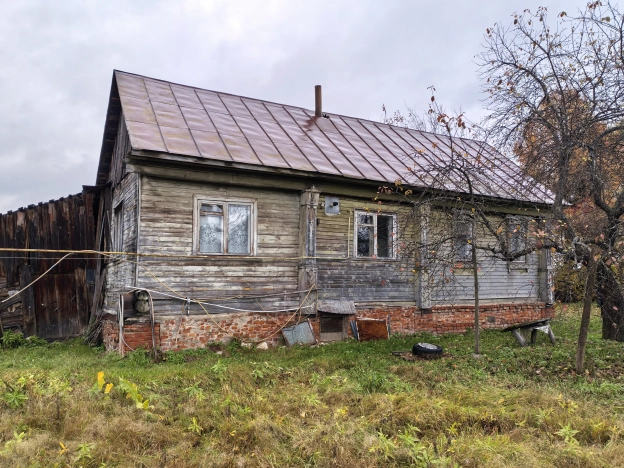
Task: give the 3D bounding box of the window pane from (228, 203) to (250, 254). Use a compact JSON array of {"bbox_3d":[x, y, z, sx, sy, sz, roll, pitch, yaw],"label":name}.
[{"bbox_3d":[-1.630,-0.118,10.872,0.539,1.132,0.070,3,-7,-31],"label":"window pane"}]

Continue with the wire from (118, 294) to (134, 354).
[{"bbox_3d":[-3.472,1.687,9.146,0.291,1.097,0.080,3,-7,-31],"label":"wire"}]

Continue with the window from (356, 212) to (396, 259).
[{"bbox_3d":[1.699,0.043,12.890,1.296,1.264,0.100,3,-7,-31],"label":"window"}]

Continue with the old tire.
[{"bbox_3d":[2.237,2.233,9.410,0.580,0.190,0.580,9,-3,-31],"label":"old tire"}]

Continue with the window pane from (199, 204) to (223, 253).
[{"bbox_3d":[-2.183,-0.141,10.532,0.551,1.129,0.070,3,-7,-31],"label":"window pane"}]

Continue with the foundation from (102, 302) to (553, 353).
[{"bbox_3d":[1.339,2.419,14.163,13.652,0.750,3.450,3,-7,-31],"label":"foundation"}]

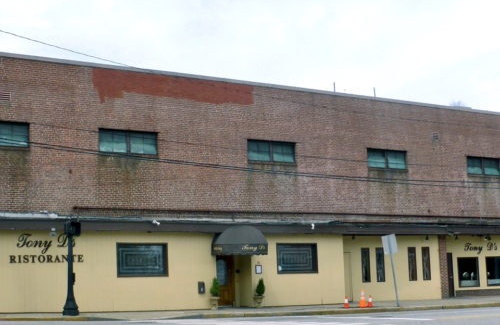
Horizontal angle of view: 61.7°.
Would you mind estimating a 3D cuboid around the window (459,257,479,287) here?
[{"bbox_3d":[10.142,5.094,19.400,1.240,1.370,0.130,3,-8,-19],"label":"window"}]

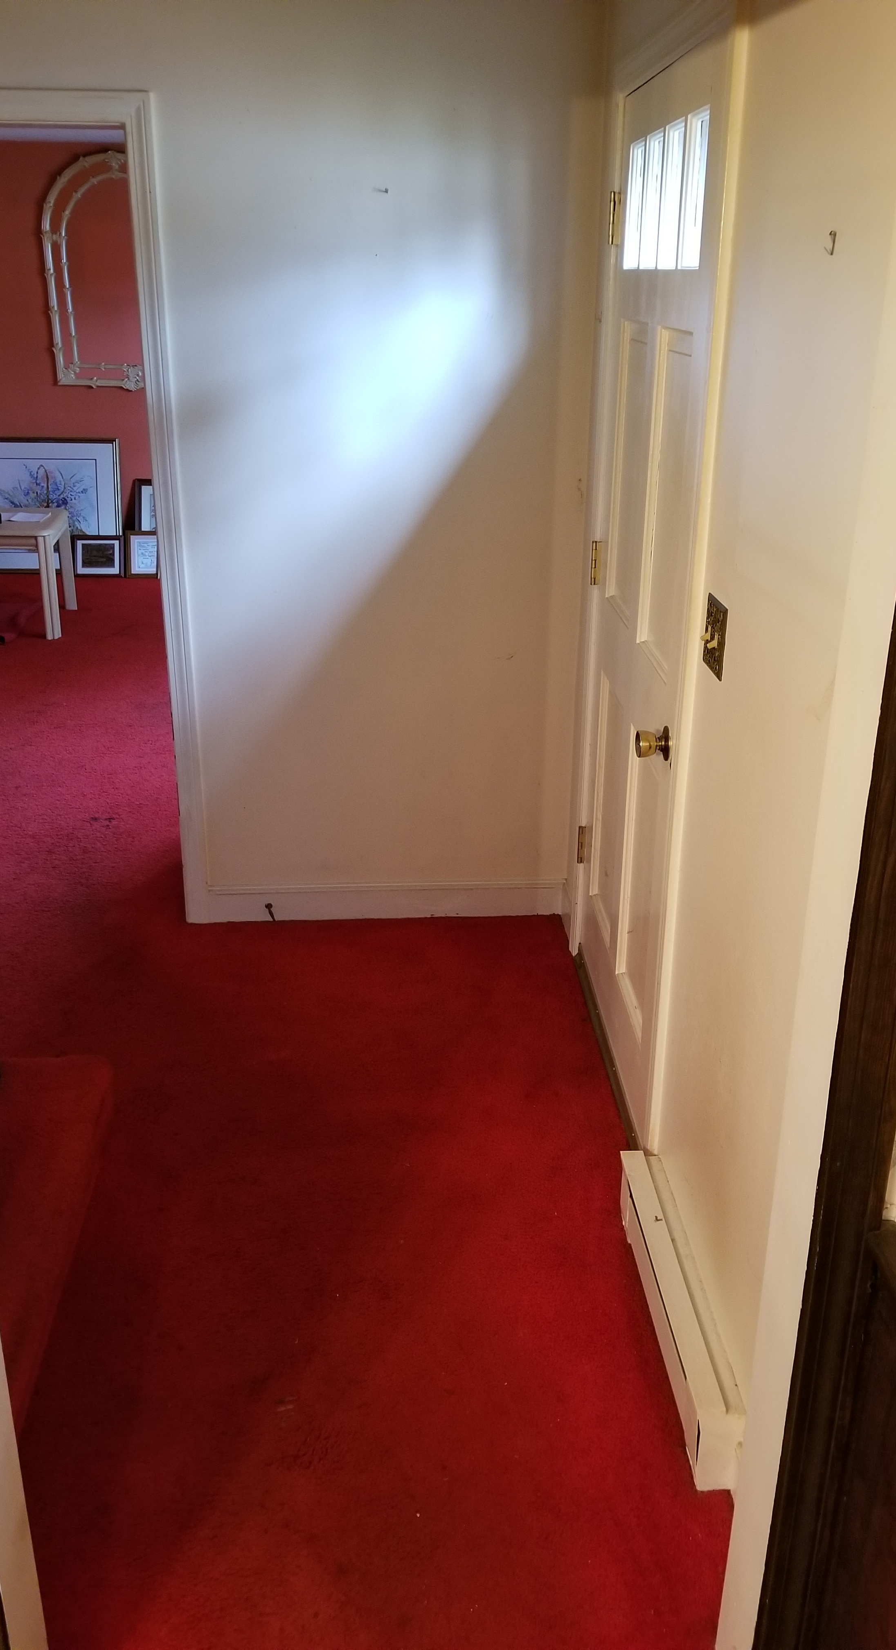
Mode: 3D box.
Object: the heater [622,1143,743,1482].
[{"bbox_3d":[0.388,0.816,2.142,0.072,0.162,0.630,-1,23,-3],"label":"heater"}]

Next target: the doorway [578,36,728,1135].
[{"bbox_3d":[0.416,-0.449,2.655,0.045,2.030,0.880,-1,23,-3],"label":"doorway"}]

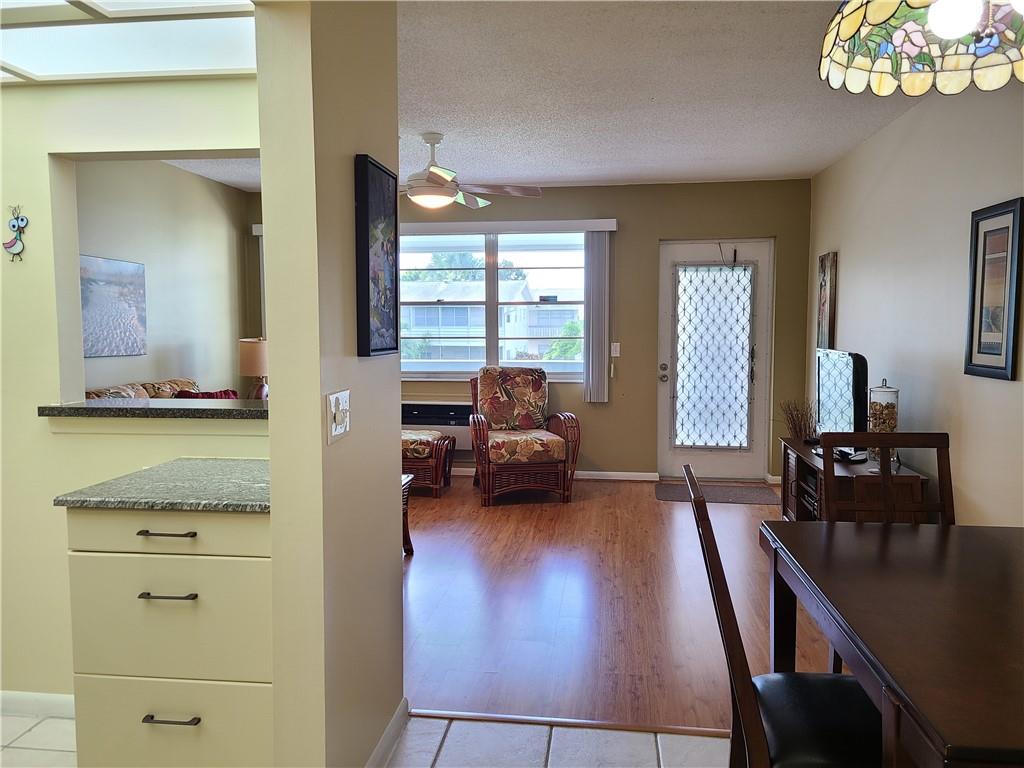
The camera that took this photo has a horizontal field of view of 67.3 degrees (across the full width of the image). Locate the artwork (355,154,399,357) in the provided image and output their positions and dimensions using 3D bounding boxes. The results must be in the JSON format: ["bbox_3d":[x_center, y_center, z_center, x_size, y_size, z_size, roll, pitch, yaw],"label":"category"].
[{"bbox_3d":[-0.374,-0.344,2.156,0.035,0.523,0.290,1,5,6],"label":"artwork"}]

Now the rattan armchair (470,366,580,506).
[{"bbox_3d":[0.046,0.377,6.118,0.810,1.000,0.850,-1,4,-10],"label":"rattan armchair"}]

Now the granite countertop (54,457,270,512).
[{"bbox_3d":[-0.803,0.274,2.141,0.555,0.022,0.610,0,4,7],"label":"granite countertop"}]

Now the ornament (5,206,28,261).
[{"bbox_3d":[-1.604,-0.487,2.483,0.085,0.186,0.020,0,4,7],"label":"ornament"}]

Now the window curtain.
[{"bbox_3d":[0.715,-0.560,6.494,0.205,1.435,0.090,0,4,7],"label":"window curtain"}]

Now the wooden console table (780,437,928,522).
[{"bbox_3d":[1.928,0.700,4.521,0.450,0.575,1.400,1,4,9],"label":"wooden console table"}]

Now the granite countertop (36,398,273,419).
[{"bbox_3d":[-0.990,0.083,2.549,1.025,0.031,0.310,0,4,7],"label":"granite countertop"}]

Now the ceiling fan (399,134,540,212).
[{"bbox_3d":[-0.492,-1.326,4.793,1.340,0.460,1.340,0,4,7],"label":"ceiling fan"}]

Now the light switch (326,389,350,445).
[{"bbox_3d":[-0.424,0.078,1.882,0.012,0.120,0.152,0,4,7],"label":"light switch"}]

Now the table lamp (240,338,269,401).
[{"bbox_3d":[-2.076,-0.047,6.408,0.385,0.680,0.385,0,4,7],"label":"table lamp"}]

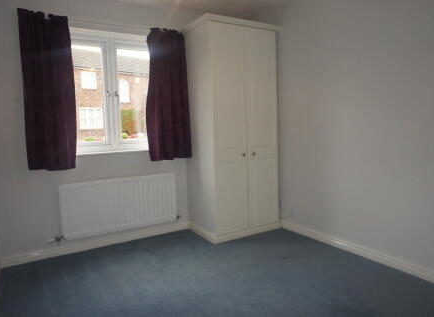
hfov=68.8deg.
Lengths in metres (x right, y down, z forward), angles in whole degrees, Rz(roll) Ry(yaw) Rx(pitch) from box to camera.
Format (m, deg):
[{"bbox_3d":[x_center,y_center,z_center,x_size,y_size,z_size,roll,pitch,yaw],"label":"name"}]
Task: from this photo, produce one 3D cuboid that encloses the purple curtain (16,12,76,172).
[{"bbox_3d":[-1.475,-0.574,2.778,0.384,1.343,0.128,-5,6,-30],"label":"purple curtain"}]

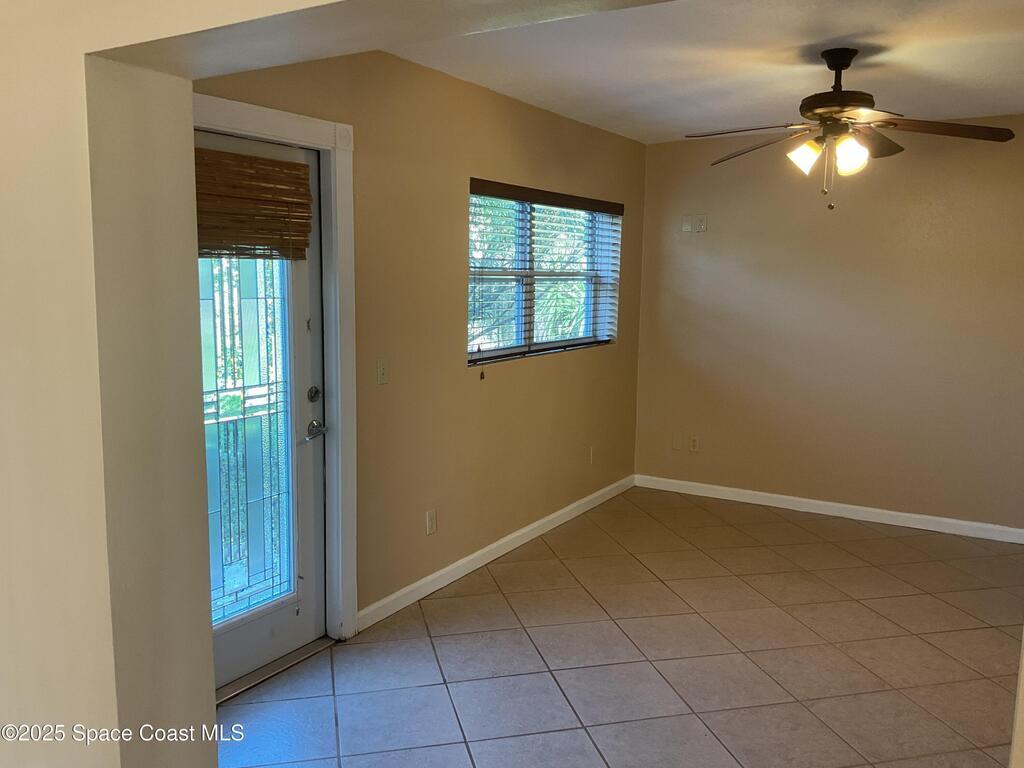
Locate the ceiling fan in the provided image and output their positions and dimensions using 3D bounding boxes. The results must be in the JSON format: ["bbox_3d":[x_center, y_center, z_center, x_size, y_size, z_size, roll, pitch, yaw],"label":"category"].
[{"bbox_3d":[1.341,-1.092,3.498,1.280,0.510,1.280,5,9,31],"label":"ceiling fan"}]

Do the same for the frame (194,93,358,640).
[{"bbox_3d":[-1.003,0.078,3.118,0.130,2.140,1.170,5,9,31],"label":"frame"}]

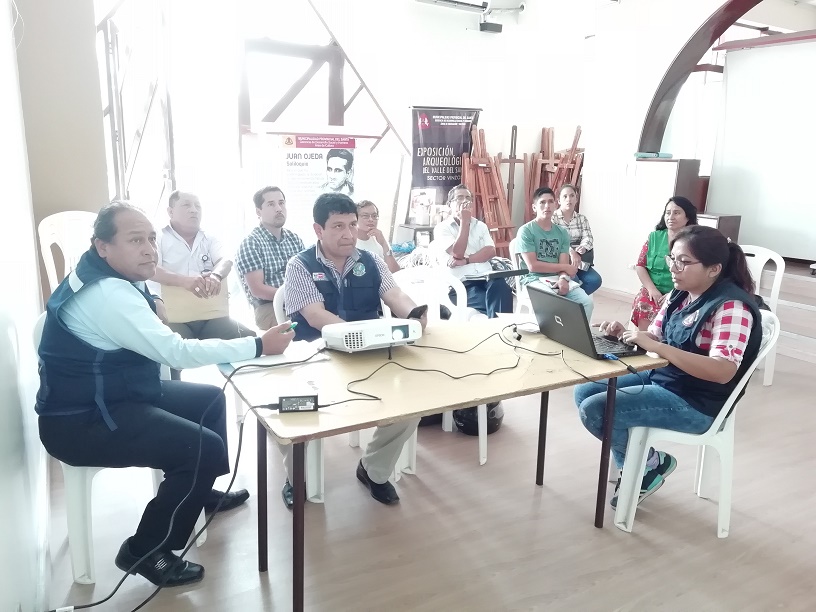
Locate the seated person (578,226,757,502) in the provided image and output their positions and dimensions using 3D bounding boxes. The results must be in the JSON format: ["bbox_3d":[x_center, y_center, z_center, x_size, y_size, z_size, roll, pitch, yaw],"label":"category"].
[{"bbox_3d":[1.054,0.282,2.476,0.770,1.210,0.470,4,12,14],"label":"seated person"}]

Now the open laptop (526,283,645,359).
[{"bbox_3d":[0.668,0.041,2.322,0.310,0.212,0.343,-4,15,-23],"label":"open laptop"}]

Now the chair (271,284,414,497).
[{"bbox_3d":[-0.338,0.345,2.823,0.450,0.880,0.530,-6,14,-31],"label":"chair"}]

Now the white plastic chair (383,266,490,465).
[{"bbox_3d":[0.113,0.297,3.077,0.450,0.890,0.530,-3,13,-19],"label":"white plastic chair"}]

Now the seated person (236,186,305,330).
[{"bbox_3d":[-0.734,-0.042,3.547,0.520,1.250,0.800,-6,16,-29],"label":"seated person"}]

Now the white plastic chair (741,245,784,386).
[{"bbox_3d":[2.419,0.067,4.427,0.450,0.890,0.530,5,12,15],"label":"white plastic chair"}]

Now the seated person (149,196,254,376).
[{"bbox_3d":[-1.200,-0.004,3.459,0.580,1.260,0.750,-5,13,-28],"label":"seated person"}]

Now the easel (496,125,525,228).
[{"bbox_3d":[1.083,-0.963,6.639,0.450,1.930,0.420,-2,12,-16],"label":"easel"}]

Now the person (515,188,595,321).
[{"bbox_3d":[1.086,-0.226,4.648,0.490,1.310,0.760,-4,13,-24],"label":"person"}]

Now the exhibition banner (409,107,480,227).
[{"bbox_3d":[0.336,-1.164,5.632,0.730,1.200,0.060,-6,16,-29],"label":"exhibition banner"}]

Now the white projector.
[{"bbox_3d":[-0.132,0.092,2.198,0.300,0.080,0.236,-7,7,-32],"label":"white projector"}]

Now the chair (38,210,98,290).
[{"bbox_3d":[-1.831,0.013,3.563,0.480,1.070,0.580,-6,16,-29],"label":"chair"}]

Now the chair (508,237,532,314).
[{"bbox_3d":[1.010,0.008,4.339,0.450,0.880,0.520,-1,14,-12],"label":"chair"}]

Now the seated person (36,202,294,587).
[{"bbox_3d":[-0.875,0.269,2.193,0.840,1.270,0.580,-4,15,-21],"label":"seated person"}]

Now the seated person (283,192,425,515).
[{"bbox_3d":[-0.304,0.158,2.722,0.570,1.290,0.700,-4,13,-24],"label":"seated person"}]

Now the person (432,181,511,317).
[{"bbox_3d":[0.456,-0.237,4.628,0.530,1.310,0.760,-2,12,-16],"label":"person"}]

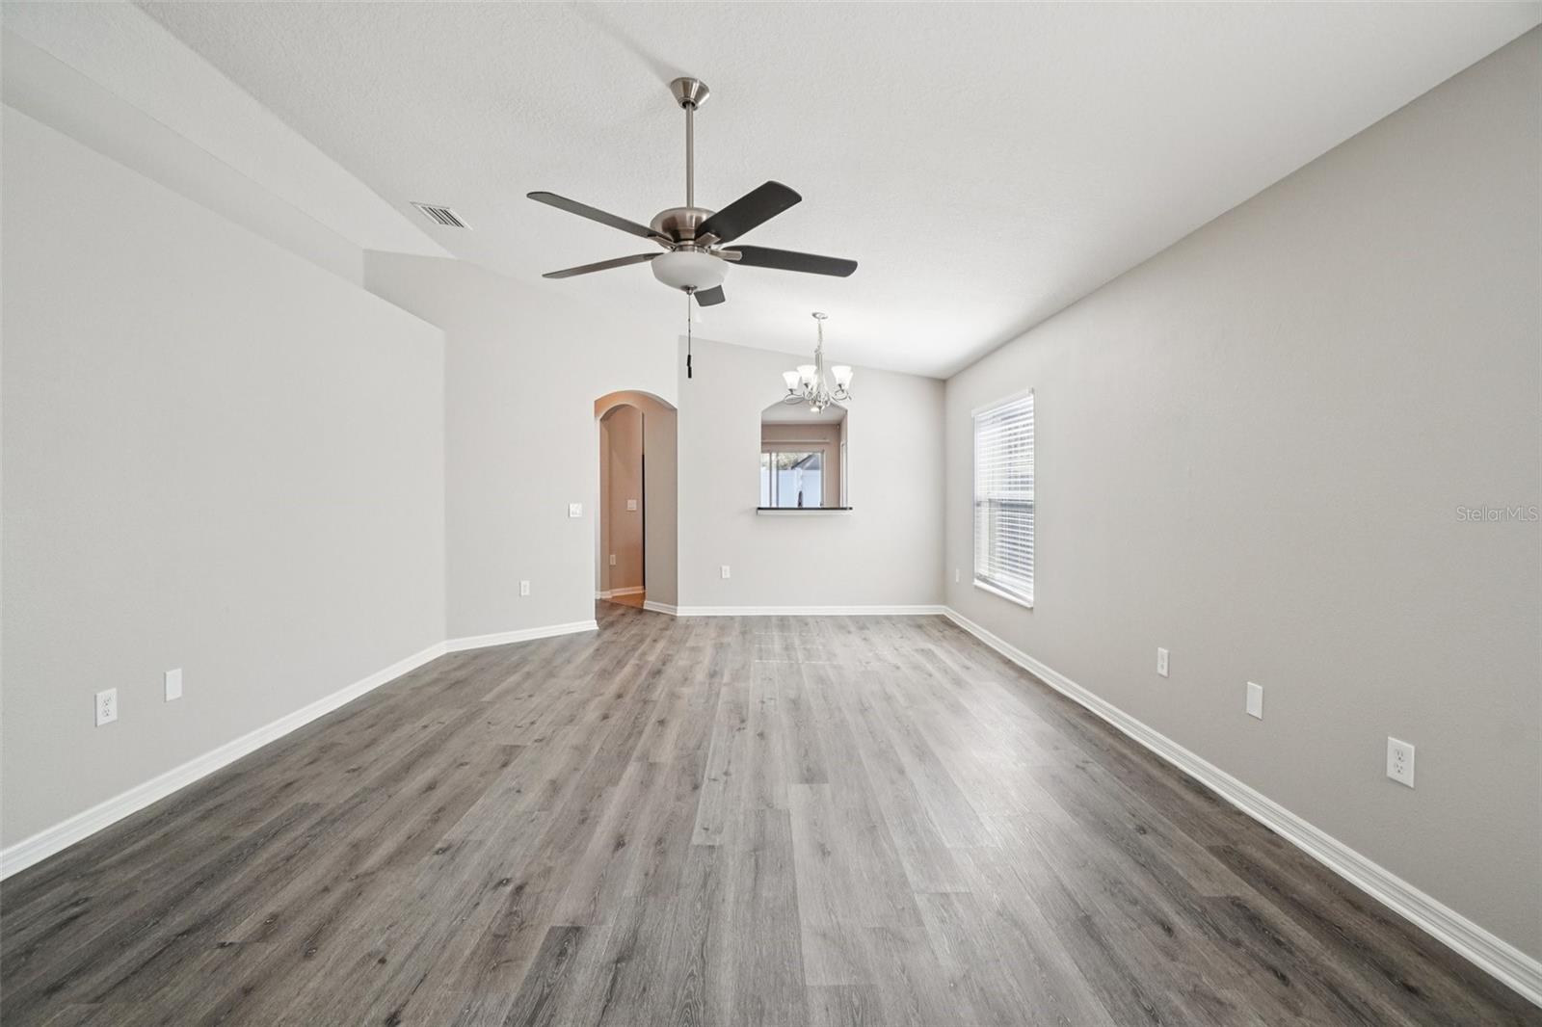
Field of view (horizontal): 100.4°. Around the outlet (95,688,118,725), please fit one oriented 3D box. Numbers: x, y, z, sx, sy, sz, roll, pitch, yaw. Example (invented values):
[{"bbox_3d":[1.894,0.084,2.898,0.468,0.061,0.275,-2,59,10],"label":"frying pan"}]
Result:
[{"bbox_3d":[-2.507,0.734,2.433,0.010,0.119,0.076,0,2,-1],"label":"outlet"}]

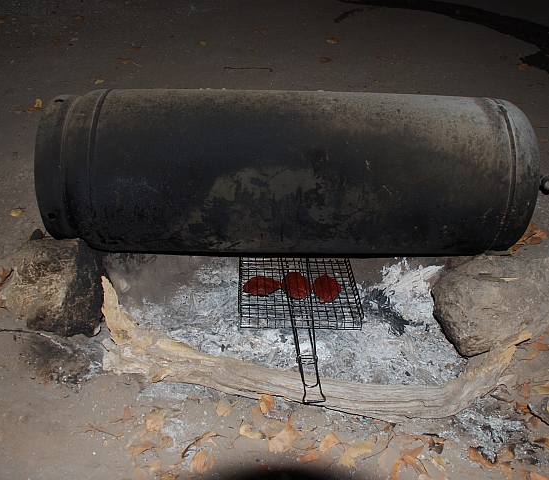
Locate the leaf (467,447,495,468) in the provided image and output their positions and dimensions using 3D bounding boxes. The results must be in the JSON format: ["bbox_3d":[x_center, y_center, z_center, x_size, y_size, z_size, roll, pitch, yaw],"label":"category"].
[{"bbox_3d":[0.477,0.505,1.240,0.070,0.018,0.028,27,52,22],"label":"leaf"}]

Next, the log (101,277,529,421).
[{"bbox_3d":[0.097,0.277,1.281,1.030,0.160,0.240,0,45,-1],"label":"log"}]

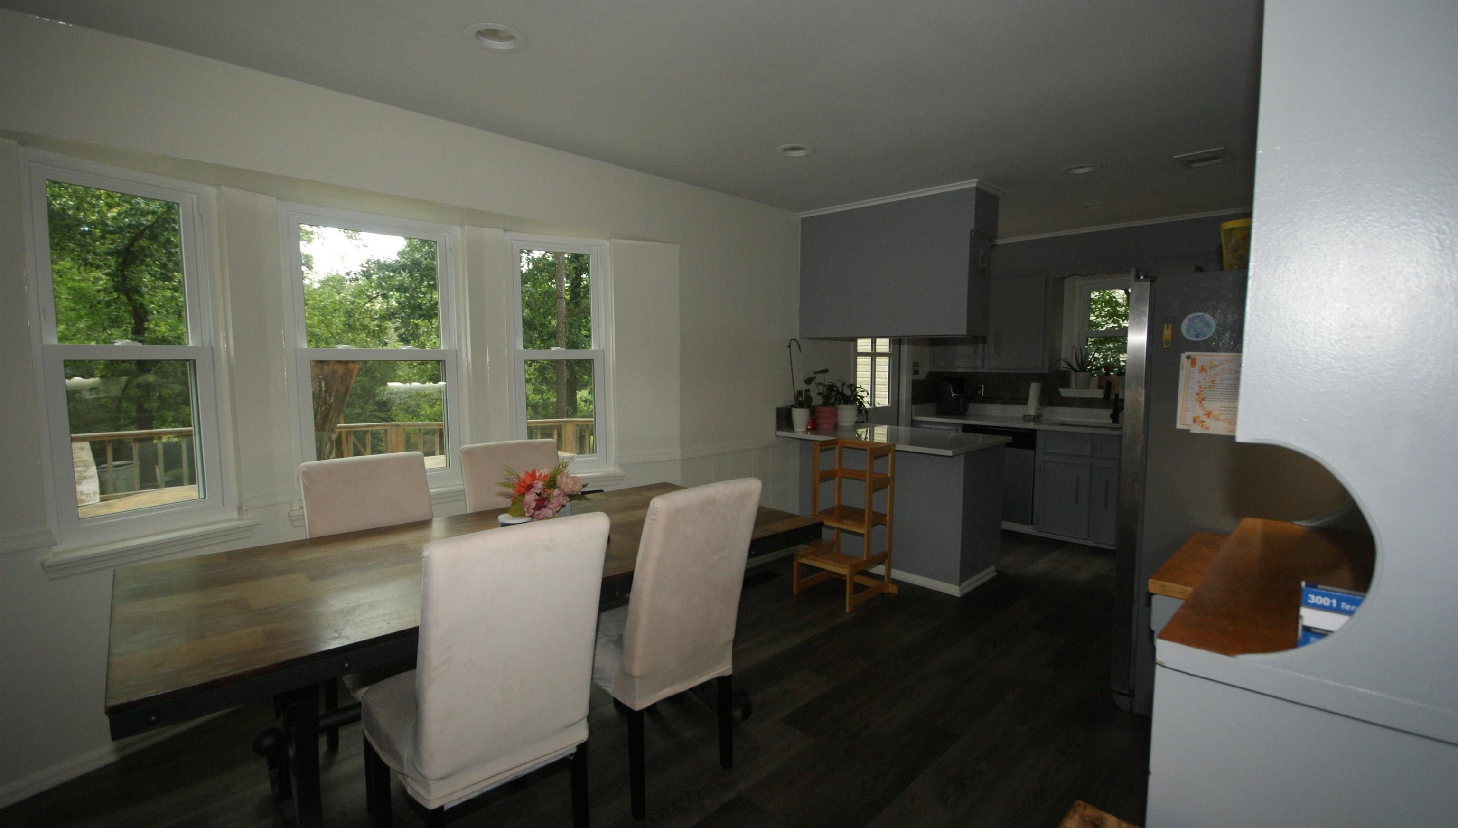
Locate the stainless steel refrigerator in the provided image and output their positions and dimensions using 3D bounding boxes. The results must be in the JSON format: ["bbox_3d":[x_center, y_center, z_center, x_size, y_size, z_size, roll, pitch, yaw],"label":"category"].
[{"bbox_3d":[2.159,0.310,2.480,0.910,1.760,0.790,-5,7,-44],"label":"stainless steel refrigerator"}]

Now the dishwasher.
[{"bbox_3d":[2.445,0.495,5.293,0.600,0.800,0.600,6,8,44],"label":"dishwasher"}]

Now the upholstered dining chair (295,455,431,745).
[{"bbox_3d":[-1.208,0.727,2.230,0.670,1.050,0.460,6,8,44],"label":"upholstered dining chair"}]

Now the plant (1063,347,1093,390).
[{"bbox_3d":[2.888,-0.380,5.006,0.250,0.355,0.270,-5,7,-44],"label":"plant"}]

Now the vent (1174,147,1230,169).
[{"bbox_3d":[2.344,-1.258,3.007,0.200,0.030,0.290,6,8,44],"label":"vent"}]

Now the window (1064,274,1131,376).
[{"bbox_3d":[3.142,-0.655,4.878,0.100,0.920,0.850,-5,7,-44],"label":"window"}]

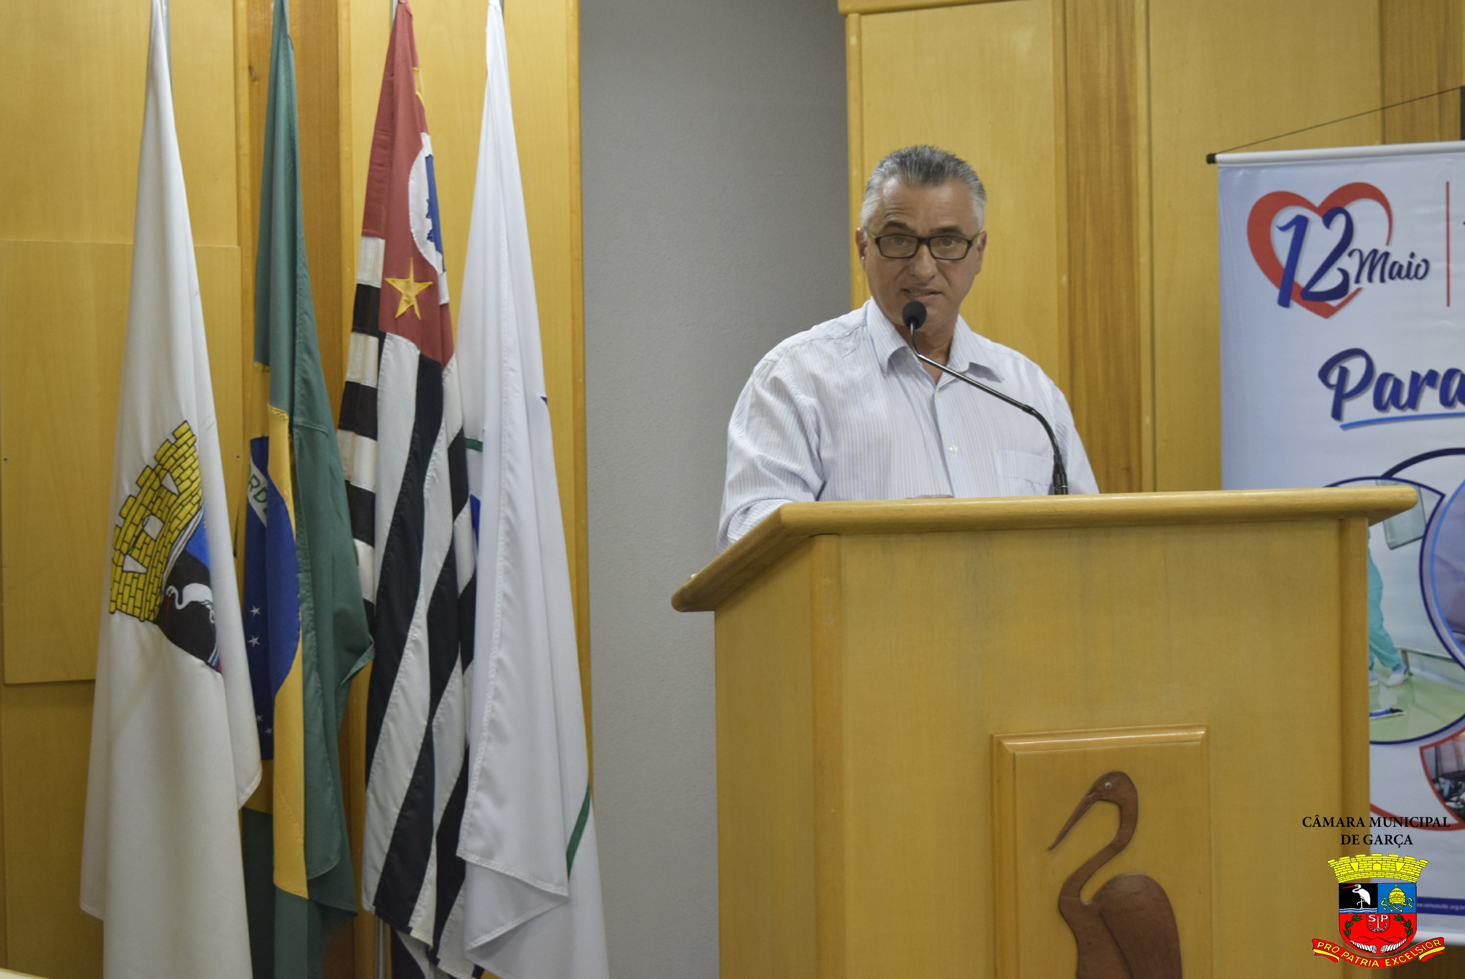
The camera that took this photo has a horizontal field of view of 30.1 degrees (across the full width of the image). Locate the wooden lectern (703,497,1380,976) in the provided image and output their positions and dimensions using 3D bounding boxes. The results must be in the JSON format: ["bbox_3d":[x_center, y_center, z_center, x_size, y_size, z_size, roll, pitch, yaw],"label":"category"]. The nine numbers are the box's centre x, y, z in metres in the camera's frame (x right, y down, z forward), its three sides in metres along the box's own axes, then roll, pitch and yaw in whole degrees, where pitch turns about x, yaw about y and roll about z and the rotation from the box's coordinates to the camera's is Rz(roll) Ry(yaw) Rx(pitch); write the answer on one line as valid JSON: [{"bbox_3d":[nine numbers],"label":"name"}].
[{"bbox_3d":[0.376,0.604,3.352,0.800,1.200,0.440,-1,2,-19],"label":"wooden lectern"}]

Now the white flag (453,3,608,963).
[{"bbox_3d":[-0.350,0.040,4.700,0.300,1.780,0.250,-1,2,-17],"label":"white flag"}]

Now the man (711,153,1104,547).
[{"bbox_3d":[0.254,0.365,3.690,0.550,1.663,0.420,-1,2,-14],"label":"man"}]

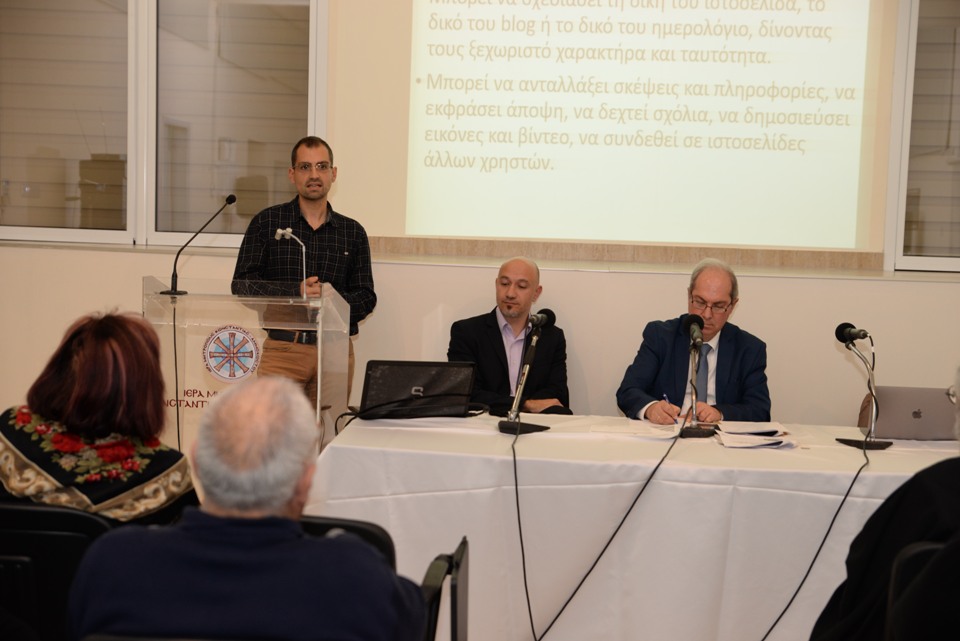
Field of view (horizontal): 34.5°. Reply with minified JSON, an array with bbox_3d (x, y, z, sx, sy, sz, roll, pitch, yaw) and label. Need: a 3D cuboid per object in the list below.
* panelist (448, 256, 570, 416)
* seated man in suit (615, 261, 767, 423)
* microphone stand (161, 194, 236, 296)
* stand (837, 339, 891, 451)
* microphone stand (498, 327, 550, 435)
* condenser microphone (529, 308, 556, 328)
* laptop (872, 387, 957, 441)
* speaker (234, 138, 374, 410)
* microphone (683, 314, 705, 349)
[{"bbox_3d":[0.107,0.411,5.630,0.490,1.284,0.750,2,6,3],"label":"panelist"},{"bbox_3d":[0.765,0.433,5.470,0.550,1.317,0.770,3,6,9],"label":"seated man in suit"},{"bbox_3d":[-0.964,-0.264,5.300,0.100,0.334,0.290,8,9,44],"label":"microphone stand"},{"bbox_3d":[1.266,0.236,5.090,0.100,0.340,0.180,-3,8,-38],"label":"stand"},{"bbox_3d":[0.150,0.195,5.150,0.100,0.345,0.180,6,8,37],"label":"microphone stand"},{"bbox_3d":[0.212,-0.007,5.220,0.066,0.066,0.140,6,5,32],"label":"condenser microphone"},{"bbox_3d":[1.489,0.297,5.267,0.312,0.194,0.315,2,6,0],"label":"laptop"},{"bbox_3d":[-0.637,0.176,5.650,0.530,1.701,0.380,2,6,2],"label":"speaker"},{"bbox_3d":[0.730,0.032,5.230,0.066,0.066,0.140,1,38,-8],"label":"microphone"}]

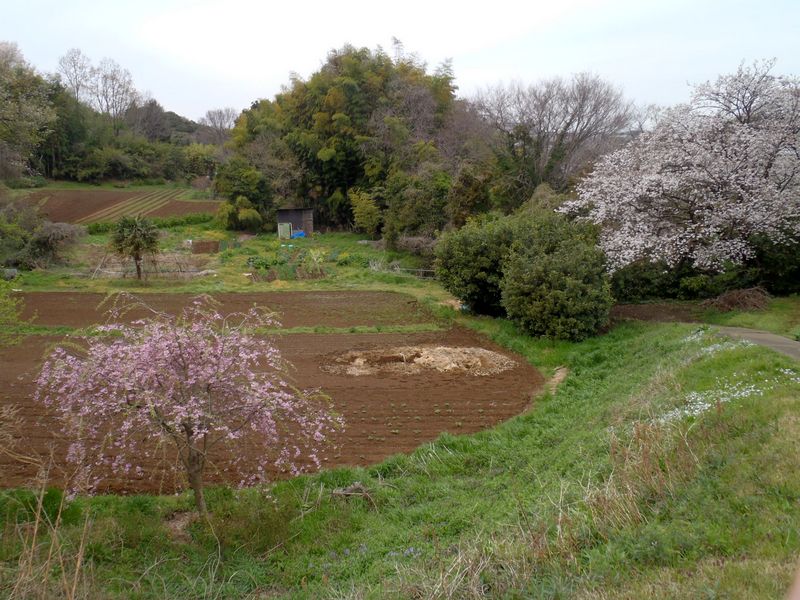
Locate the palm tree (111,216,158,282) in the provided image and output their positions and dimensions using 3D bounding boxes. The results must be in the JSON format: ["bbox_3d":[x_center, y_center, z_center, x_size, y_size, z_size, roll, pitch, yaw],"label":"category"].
[{"bbox_3d":[-13.745,-2.679,33.108,2.400,3.380,2.400,-6,15,-22],"label":"palm tree"}]

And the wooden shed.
[{"bbox_3d":[-7.545,-5.445,46.255,2.150,2.110,1.900,3,14,13],"label":"wooden shed"}]

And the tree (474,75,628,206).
[{"bbox_3d":[10.134,-9.274,41.857,10.300,9.850,9.300,3,14,12],"label":"tree"}]

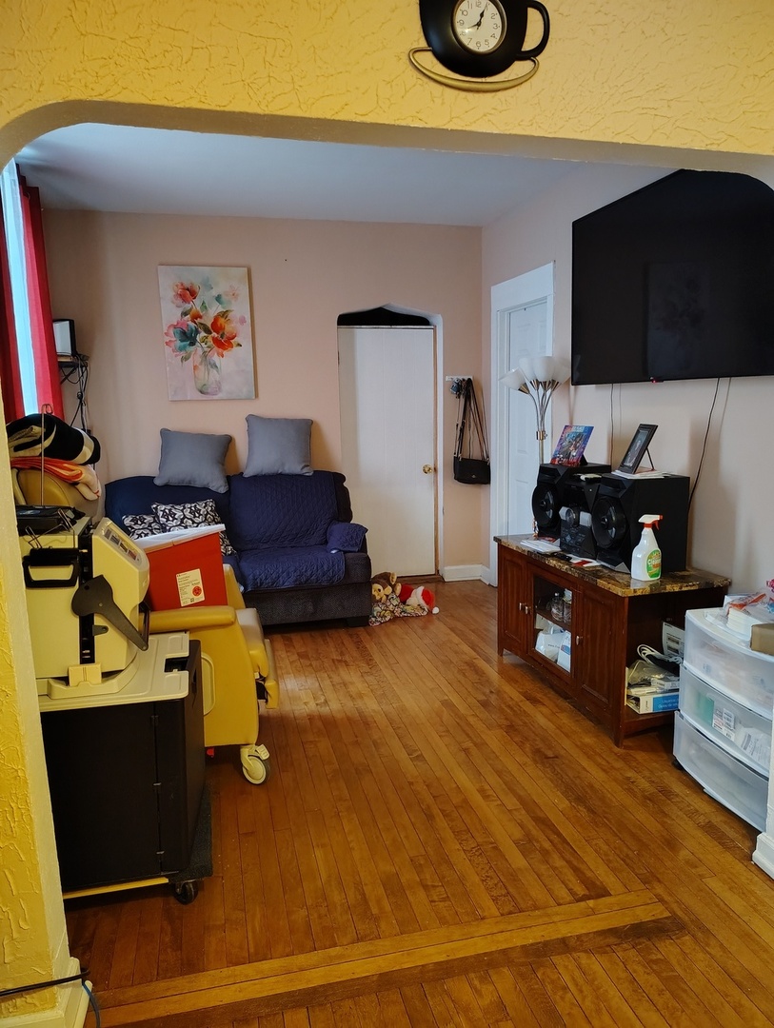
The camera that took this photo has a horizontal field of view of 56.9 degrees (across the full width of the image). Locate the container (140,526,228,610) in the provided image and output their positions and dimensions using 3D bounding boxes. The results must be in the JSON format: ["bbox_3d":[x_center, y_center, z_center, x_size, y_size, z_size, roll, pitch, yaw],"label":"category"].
[{"bbox_3d":[-0.819,0.279,2.957,0.360,0.420,0.270,-12,8,-15],"label":"container"}]

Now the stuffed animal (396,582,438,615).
[{"bbox_3d":[0.203,0.568,4.944,0.290,0.190,0.240,-3,9,-14],"label":"stuffed animal"}]

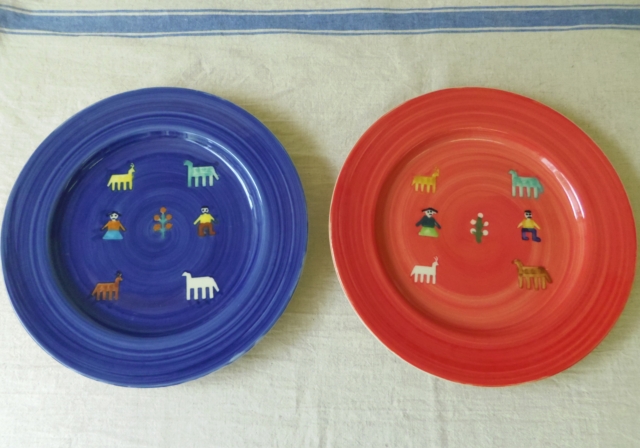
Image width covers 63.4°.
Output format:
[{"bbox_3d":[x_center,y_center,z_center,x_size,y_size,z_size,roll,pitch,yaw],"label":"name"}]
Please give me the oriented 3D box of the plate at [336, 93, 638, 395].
[{"bbox_3d":[0.141,0.005,0.460,0.266,0.025,0.266,0,77,-1],"label":"plate"}]

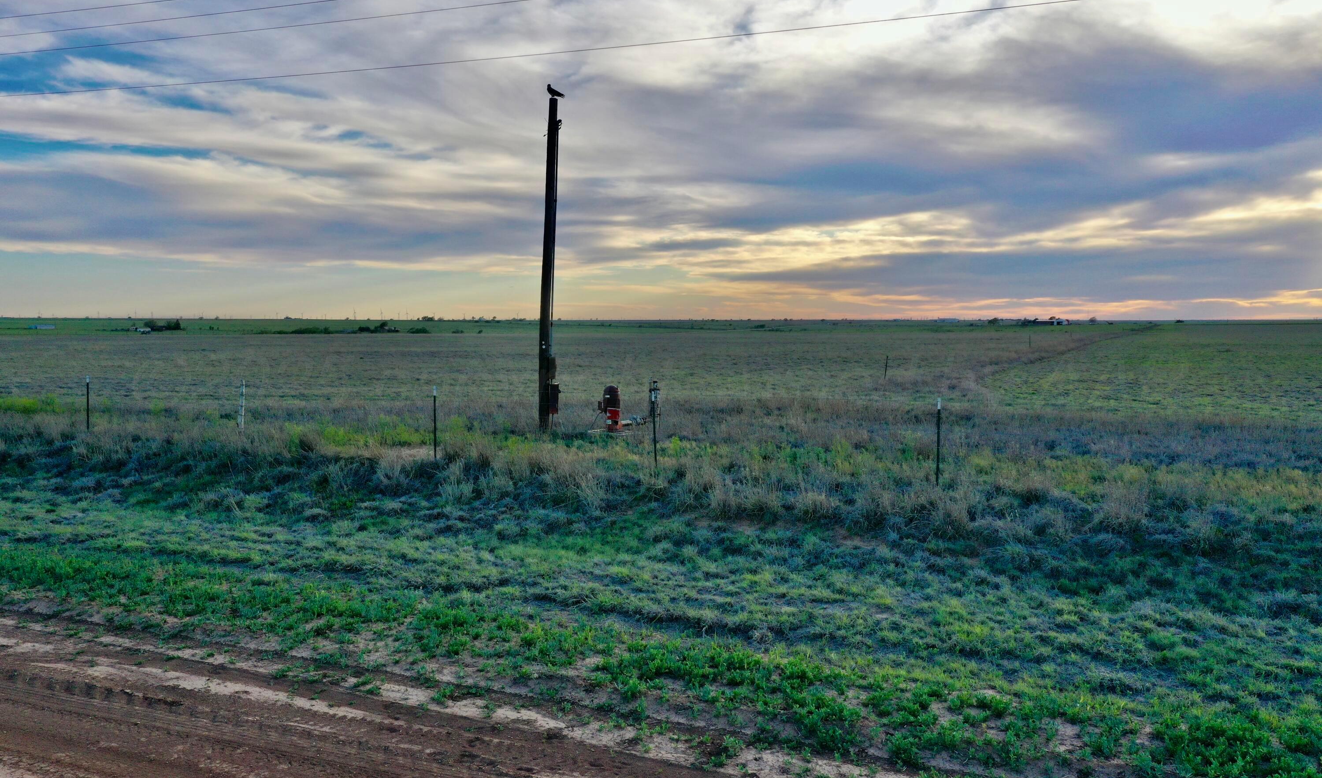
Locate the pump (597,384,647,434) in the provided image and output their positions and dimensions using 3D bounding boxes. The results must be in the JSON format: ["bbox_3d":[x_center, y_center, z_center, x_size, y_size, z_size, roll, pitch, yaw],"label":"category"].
[{"bbox_3d":[-0.820,0.430,21.200,0.970,1.000,0.500,-1,4,-22],"label":"pump"}]

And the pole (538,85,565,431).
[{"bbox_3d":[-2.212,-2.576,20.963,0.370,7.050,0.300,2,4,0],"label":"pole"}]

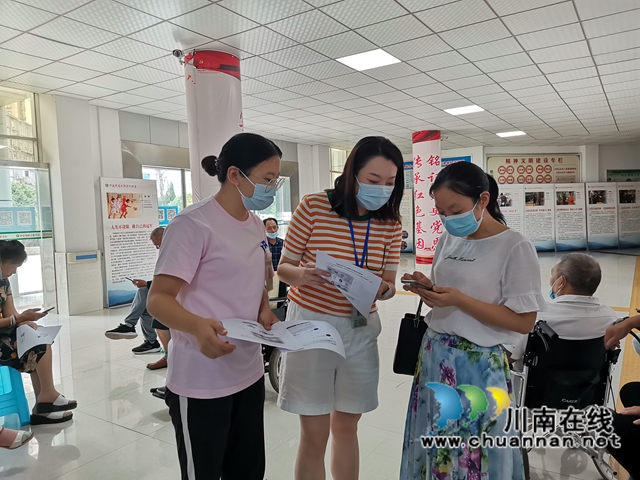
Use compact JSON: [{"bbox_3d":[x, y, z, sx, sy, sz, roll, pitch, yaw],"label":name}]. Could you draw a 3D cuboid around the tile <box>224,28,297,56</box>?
[{"bbox_3d":[-0.611,-1.990,4.797,0.600,0.020,0.600,1,4,34],"label":"tile"}]

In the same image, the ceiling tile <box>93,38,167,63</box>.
[{"bbox_3d":[-1.936,-1.955,4.965,0.600,0.020,0.600,0,4,34],"label":"ceiling tile"}]

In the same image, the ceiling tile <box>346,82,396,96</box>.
[{"bbox_3d":[0.728,-2.145,6.827,0.600,0.020,0.600,0,4,34],"label":"ceiling tile"}]

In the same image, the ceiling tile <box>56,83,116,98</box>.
[{"bbox_3d":[-3.101,-1.996,6.460,0.600,0.030,0.600,0,4,34],"label":"ceiling tile"}]

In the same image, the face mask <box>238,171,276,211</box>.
[{"bbox_3d":[-0.200,-0.162,1.540,0.110,0.105,0.135,21,10,16],"label":"face mask"}]

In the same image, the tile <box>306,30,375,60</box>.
[{"bbox_3d":[0.225,-2.027,4.974,0.600,0.020,0.600,0,4,34],"label":"tile"}]

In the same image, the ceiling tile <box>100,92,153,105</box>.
[{"bbox_3d":[-2.783,-2.048,7.000,0.600,0.020,0.600,0,4,34],"label":"ceiling tile"}]

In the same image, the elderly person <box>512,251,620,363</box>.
[{"bbox_3d":[1.140,0.578,2.470,0.540,1.080,0.820,-2,3,-3],"label":"elderly person"}]

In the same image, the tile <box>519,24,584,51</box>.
[{"bbox_3d":[2.390,-2.089,4.961,0.600,0.030,0.600,0,4,34],"label":"tile"}]

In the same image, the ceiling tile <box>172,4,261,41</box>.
[{"bbox_3d":[-0.938,-1.948,4.299,0.600,0.020,0.600,0,4,34],"label":"ceiling tile"}]

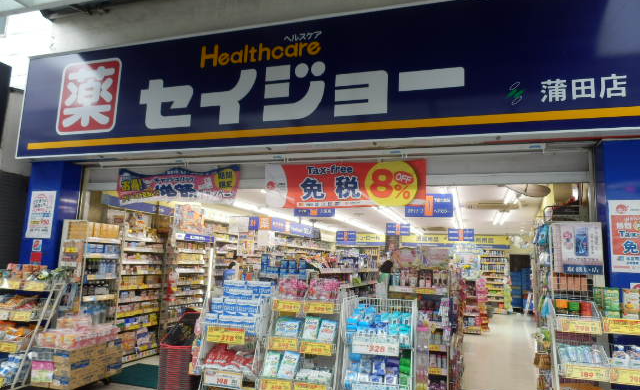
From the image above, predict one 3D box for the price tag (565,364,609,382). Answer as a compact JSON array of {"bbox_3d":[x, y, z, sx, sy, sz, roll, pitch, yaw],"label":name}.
[{"bbox_3d":[1.827,1.220,3.023,0.262,0.084,0.010,-1,-8,18],"label":"price tag"}]

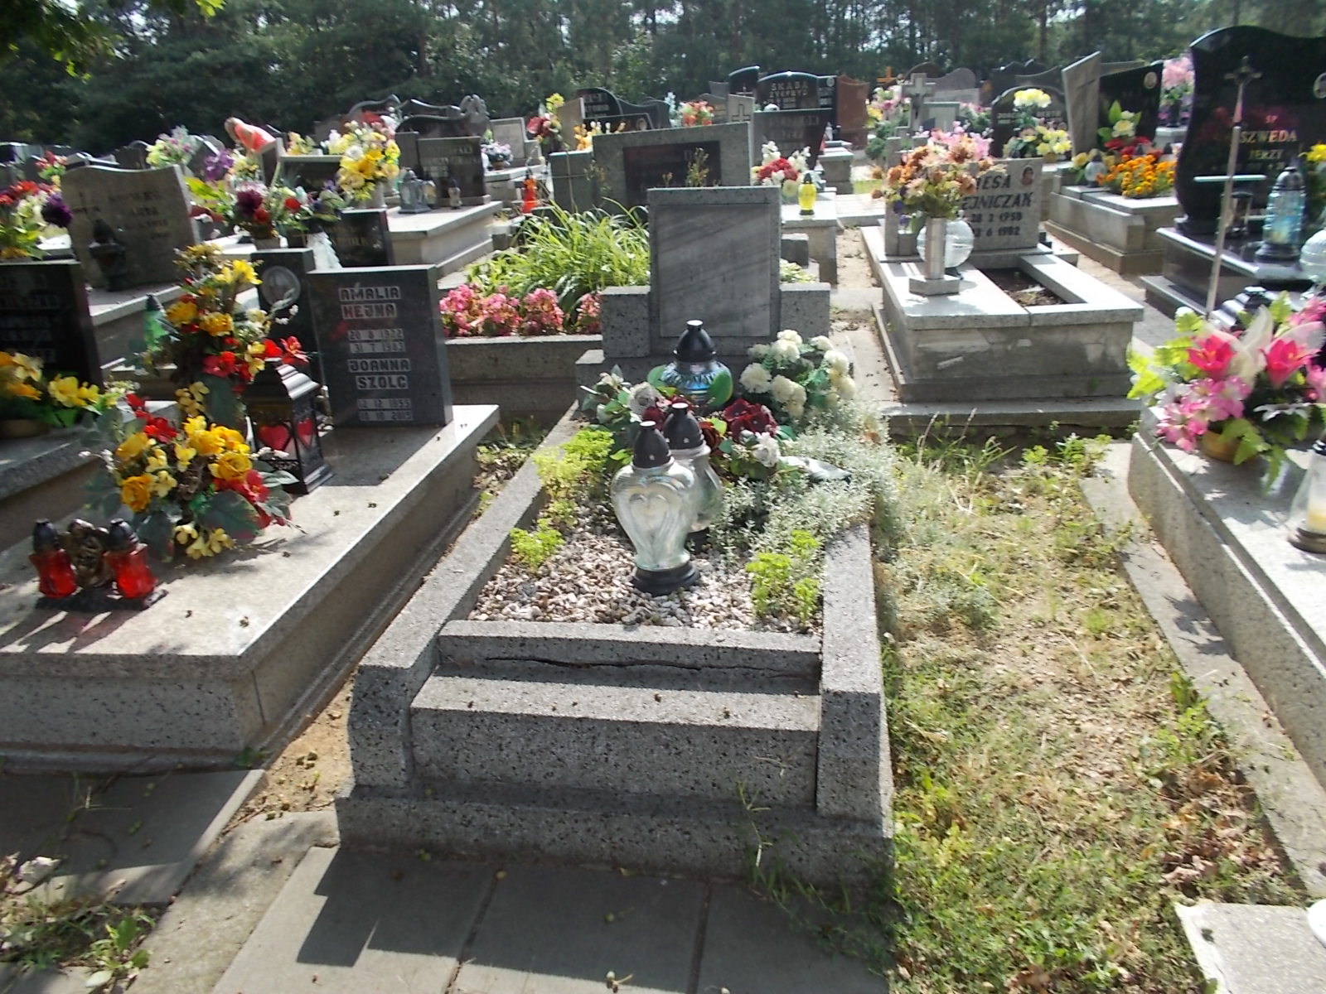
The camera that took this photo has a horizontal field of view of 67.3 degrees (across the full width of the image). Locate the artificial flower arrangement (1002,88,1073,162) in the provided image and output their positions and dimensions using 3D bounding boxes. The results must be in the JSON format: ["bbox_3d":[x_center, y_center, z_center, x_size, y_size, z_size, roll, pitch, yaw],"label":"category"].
[{"bbox_3d":[3.760,-3.729,10.000,0.640,0.680,0.480,2,23,10],"label":"artificial flower arrangement"}]

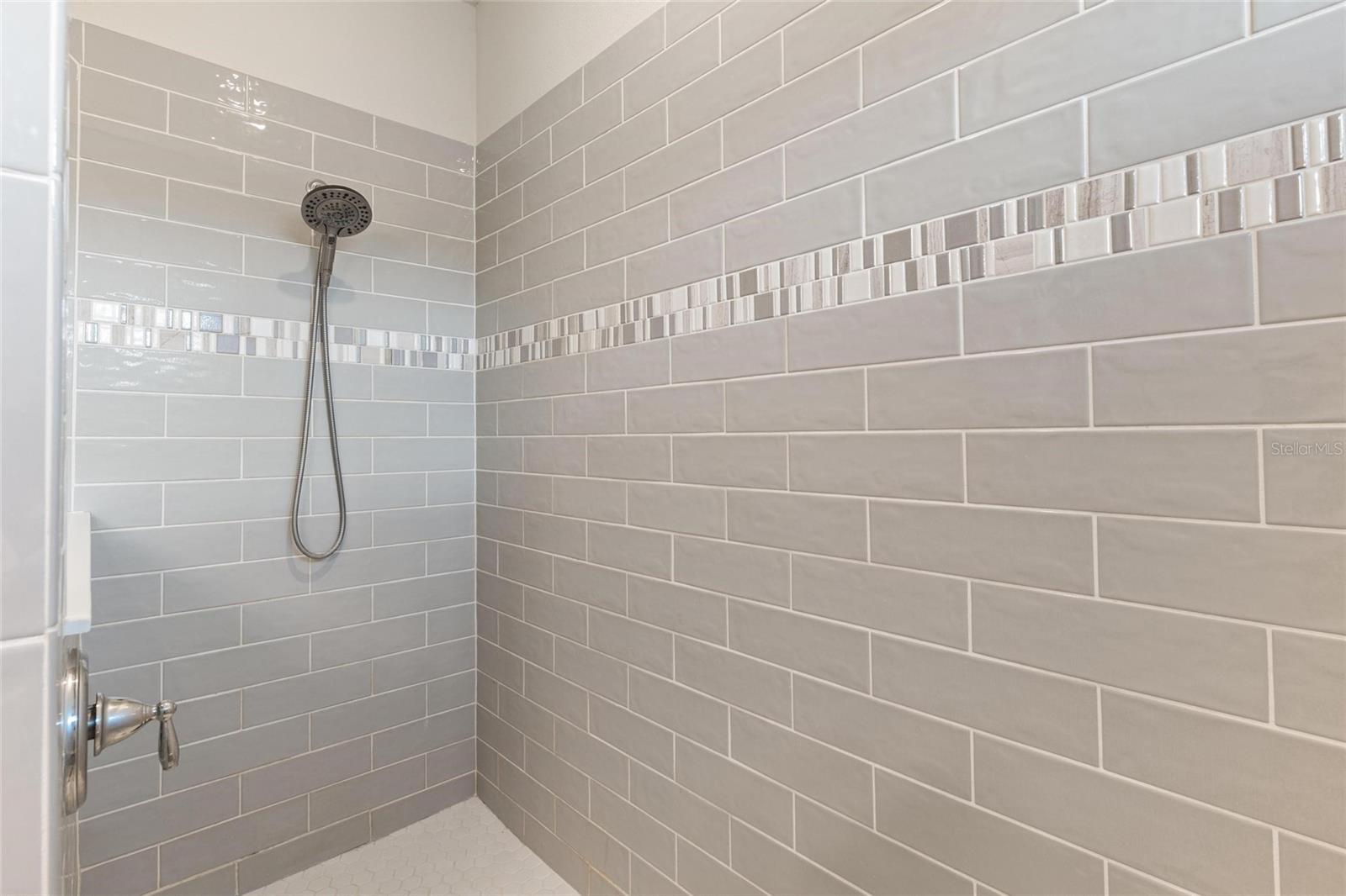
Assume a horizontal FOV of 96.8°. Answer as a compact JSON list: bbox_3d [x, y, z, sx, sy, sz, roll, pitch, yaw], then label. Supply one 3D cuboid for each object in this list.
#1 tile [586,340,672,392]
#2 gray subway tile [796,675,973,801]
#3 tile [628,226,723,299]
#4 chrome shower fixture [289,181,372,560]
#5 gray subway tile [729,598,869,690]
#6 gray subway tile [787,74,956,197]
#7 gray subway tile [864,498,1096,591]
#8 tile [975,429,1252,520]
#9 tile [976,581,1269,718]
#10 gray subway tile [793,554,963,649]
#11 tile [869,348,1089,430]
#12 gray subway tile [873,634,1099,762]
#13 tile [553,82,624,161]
[{"bbox_3d":[-0.107,-0.189,1.398,0.009,0.101,0.299,0,0,-45],"label":"tile"},{"bbox_3d":[0.321,0.450,0.956,0.010,0.100,0.300,1,-1,-44],"label":"gray subway tile"},{"bbox_3d":[-0.002,-0.393,1.292,0.009,0.101,0.299,0,0,-45],"label":"tile"},{"bbox_3d":[-0.891,-0.205,1.550,0.175,0.970,0.220,0,0,-42],"label":"chrome shower fixture"},{"bbox_3d":[0.215,0.344,1.065,0.010,0.100,0.300,1,-1,-44],"label":"gray subway tile"},{"bbox_3d":[0.311,-0.498,0.978,0.010,0.100,0.300,1,-1,-44],"label":"gray subway tile"},{"bbox_3d":[0.424,0.134,0.854,0.010,0.100,0.300,1,-1,-44],"label":"gray subway tile"},{"bbox_3d":[0.530,0.029,0.753,0.010,0.102,0.302,1,-1,-44],"label":"tile"},{"bbox_3d":[0.533,0.242,0.748,0.010,0.102,0.302,1,-1,-44],"label":"tile"},{"bbox_3d":[0.321,0.240,0.965,0.010,0.102,0.302,1,-1,-44],"label":"gray subway tile"},{"bbox_3d":[0.425,-0.077,0.864,0.009,0.101,0.299,0,0,-45],"label":"tile"},{"bbox_3d":[0.428,0.347,0.854,0.010,0.102,0.302,1,-1,-44],"label":"gray subway tile"},{"bbox_3d":[-0.215,-0.814,1.507,0.009,0.101,0.299,0,0,-45],"label":"tile"}]

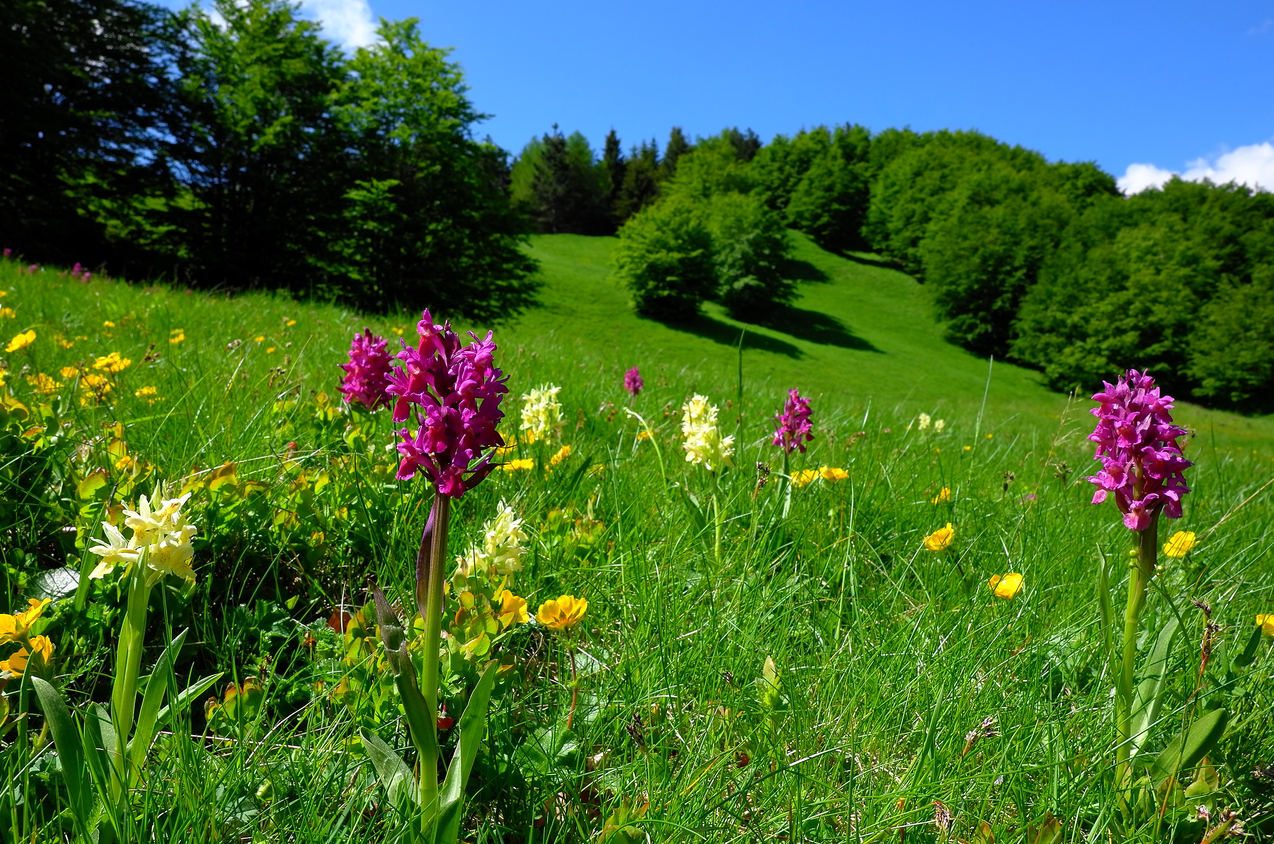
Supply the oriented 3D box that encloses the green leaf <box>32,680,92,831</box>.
[{"bbox_3d":[-0.227,0.132,0.390,0.012,0.068,0.008,-14,9,-19],"label":"green leaf"}]

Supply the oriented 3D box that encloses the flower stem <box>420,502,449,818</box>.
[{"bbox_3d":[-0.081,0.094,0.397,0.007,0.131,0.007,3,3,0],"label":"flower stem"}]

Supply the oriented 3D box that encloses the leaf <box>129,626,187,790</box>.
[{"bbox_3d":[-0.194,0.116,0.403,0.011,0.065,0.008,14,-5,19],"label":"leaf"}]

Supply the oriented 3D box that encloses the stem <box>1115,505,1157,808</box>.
[{"bbox_3d":[0.220,0.105,0.436,0.008,0.131,0.007,4,3,0],"label":"stem"}]

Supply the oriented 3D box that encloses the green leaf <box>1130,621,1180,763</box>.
[{"bbox_3d":[0.233,0.119,0.445,0.014,0.068,0.008,18,-18,19],"label":"green leaf"}]

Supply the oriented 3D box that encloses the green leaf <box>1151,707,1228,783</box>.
[{"bbox_3d":[0.244,0.143,0.438,0.016,0.042,0.008,44,8,29],"label":"green leaf"}]

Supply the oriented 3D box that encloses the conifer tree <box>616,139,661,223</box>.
[{"bbox_3d":[0.151,-24.073,100.000,4.600,9.300,4.600,0,3,0],"label":"conifer tree"}]

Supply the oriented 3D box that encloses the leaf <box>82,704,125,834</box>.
[{"bbox_3d":[-0.213,0.139,0.395,0.014,0.053,0.009,-7,0,-13],"label":"leaf"}]

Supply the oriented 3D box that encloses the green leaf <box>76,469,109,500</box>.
[{"bbox_3d":[-0.358,0.041,0.650,0.021,0.021,0.009,0,3,0],"label":"green leaf"}]

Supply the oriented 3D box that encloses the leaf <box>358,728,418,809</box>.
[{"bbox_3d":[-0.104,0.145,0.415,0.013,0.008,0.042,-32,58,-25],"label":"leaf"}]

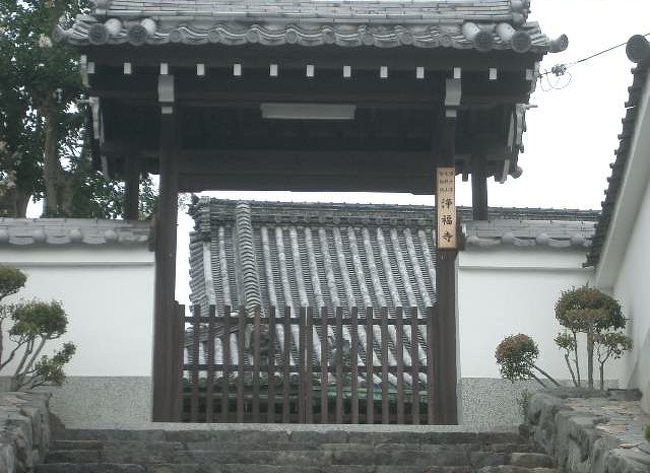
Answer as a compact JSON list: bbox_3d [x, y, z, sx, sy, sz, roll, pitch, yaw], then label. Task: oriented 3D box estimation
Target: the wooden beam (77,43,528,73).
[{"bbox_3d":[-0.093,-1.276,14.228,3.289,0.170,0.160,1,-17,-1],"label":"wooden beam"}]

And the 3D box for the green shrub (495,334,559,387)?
[{"bbox_3d":[1.435,0.880,14.001,0.449,0.394,0.360,1,-17,-1],"label":"green shrub"}]

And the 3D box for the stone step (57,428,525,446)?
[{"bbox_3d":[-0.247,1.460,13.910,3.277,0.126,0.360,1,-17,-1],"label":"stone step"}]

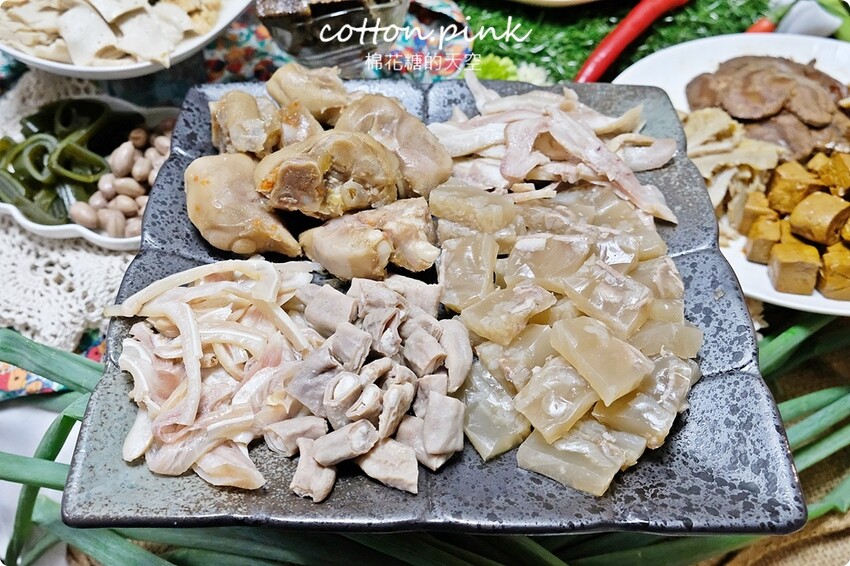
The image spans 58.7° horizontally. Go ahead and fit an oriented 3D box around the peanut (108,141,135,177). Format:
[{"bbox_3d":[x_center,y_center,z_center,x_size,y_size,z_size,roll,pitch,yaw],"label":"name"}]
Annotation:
[{"bbox_3d":[-0.164,-0.067,0.408,0.012,0.011,0.021,16,68,12],"label":"peanut"}]

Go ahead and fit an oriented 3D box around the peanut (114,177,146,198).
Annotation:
[{"bbox_3d":[-0.157,-0.051,0.400,0.019,0.010,0.010,16,54,12],"label":"peanut"}]

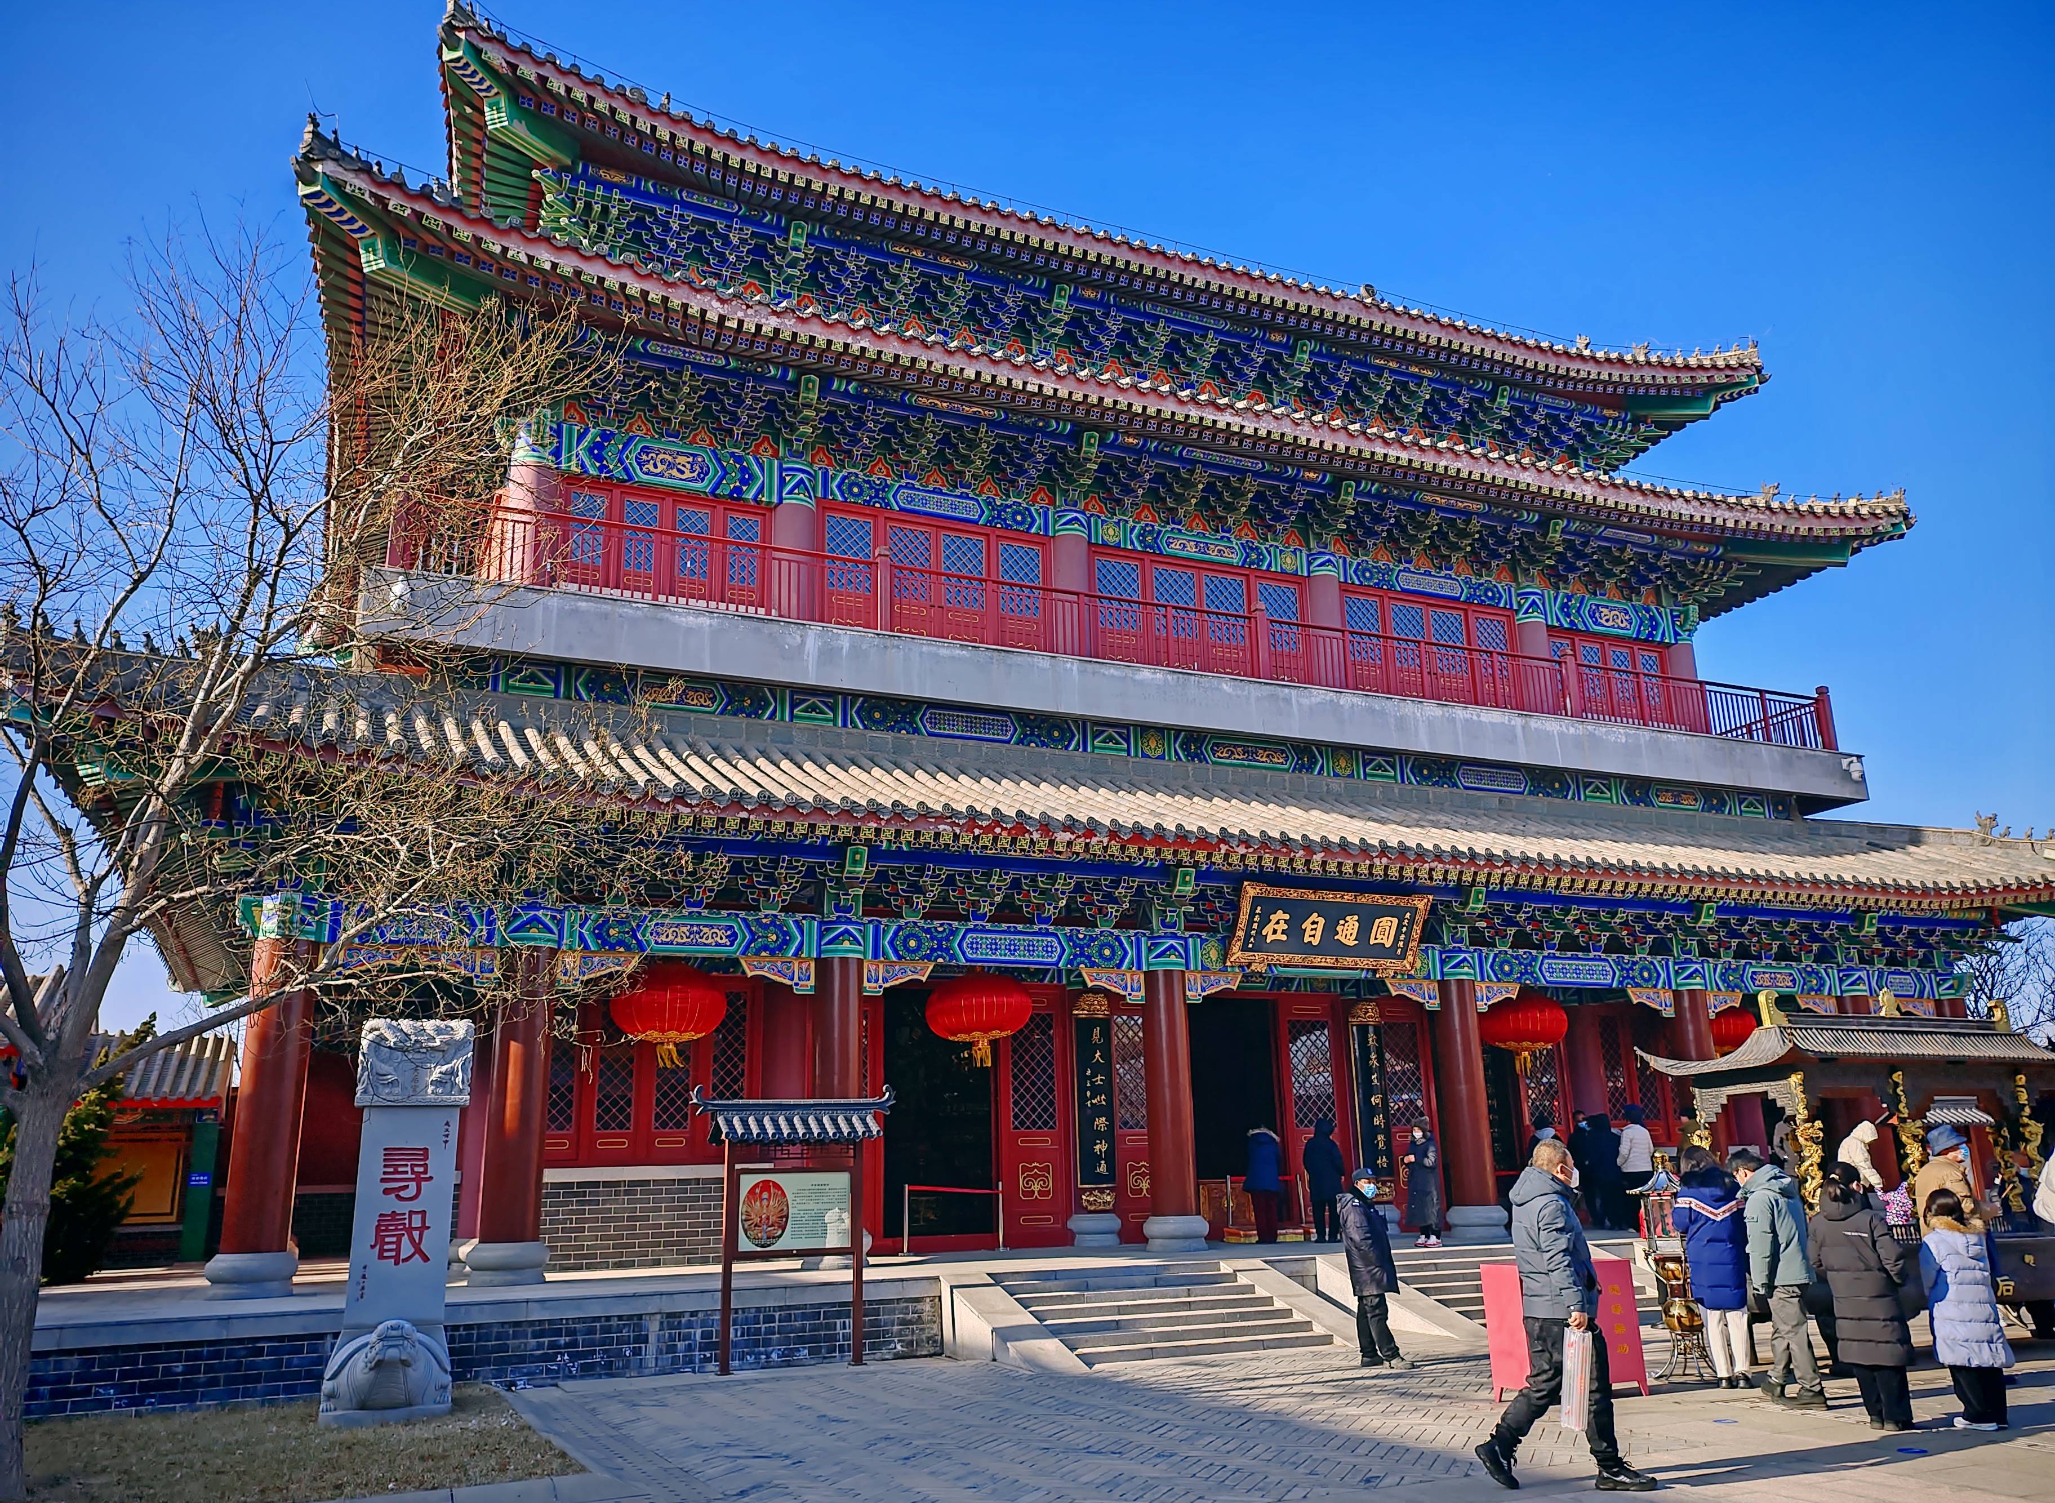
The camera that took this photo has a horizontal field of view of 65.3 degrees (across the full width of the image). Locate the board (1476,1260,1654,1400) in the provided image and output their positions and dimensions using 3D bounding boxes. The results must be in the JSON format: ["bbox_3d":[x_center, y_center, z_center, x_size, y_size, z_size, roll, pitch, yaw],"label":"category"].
[{"bbox_3d":[3.942,4.243,11.726,1.122,0.955,0.240,-1,-15,-4],"label":"board"}]

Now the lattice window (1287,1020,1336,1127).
[{"bbox_3d":[4.534,5.103,25.376,0.840,1.690,0.080,6,-17,-24],"label":"lattice window"}]

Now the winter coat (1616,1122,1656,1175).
[{"bbox_3d":[8.579,5.598,22.600,0.520,0.750,0.360,6,-17,-25],"label":"winter coat"}]

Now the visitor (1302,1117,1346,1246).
[{"bbox_3d":[4.244,6.155,23.055,0.580,1.714,0.380,1,-15,-8],"label":"visitor"}]

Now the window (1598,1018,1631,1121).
[{"bbox_3d":[10.575,5.712,28.872,0.454,1.794,0.080,5,-17,-24],"label":"window"}]

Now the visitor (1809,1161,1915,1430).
[{"bbox_3d":[5.365,3.460,10.276,0.520,1.620,0.360,-4,-16,9],"label":"visitor"}]

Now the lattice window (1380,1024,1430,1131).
[{"bbox_3d":[6.137,5.262,26.096,0.700,1.671,0.080,6,-17,-24],"label":"lattice window"}]

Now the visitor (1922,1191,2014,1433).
[{"bbox_3d":[5.910,3.497,10.150,0.480,1.452,0.360,1,-16,-11],"label":"visitor"}]

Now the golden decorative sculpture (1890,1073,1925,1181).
[{"bbox_3d":[8.271,3.658,15.064,0.220,1.305,0.220,5,-17,-24],"label":"golden decorative sculpture"}]

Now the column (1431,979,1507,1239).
[{"bbox_3d":[6.481,5.214,23.423,0.880,3.612,0.880,6,-17,-24],"label":"column"}]

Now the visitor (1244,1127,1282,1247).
[{"bbox_3d":[3.463,6.353,23.565,0.520,1.641,0.420,4,-16,-20],"label":"visitor"}]

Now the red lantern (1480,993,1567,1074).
[{"bbox_3d":[8.030,4.545,25.878,1.450,1.282,1.450,-2,-15,0],"label":"red lantern"}]

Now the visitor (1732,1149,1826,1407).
[{"bbox_3d":[5.415,3.769,11.625,0.500,1.735,0.460,8,-18,-32],"label":"visitor"}]

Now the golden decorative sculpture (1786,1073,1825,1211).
[{"bbox_3d":[6.314,3.190,13.027,0.210,1.154,0.230,6,-17,-24],"label":"golden decorative sculpture"}]

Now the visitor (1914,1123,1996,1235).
[{"bbox_3d":[6.788,3.617,11.566,0.450,1.800,0.550,12,-20,-40],"label":"visitor"}]

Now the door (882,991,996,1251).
[{"bbox_3d":[-1.248,5.183,22.573,1.670,3.560,0.200,6,-17,-24],"label":"door"}]

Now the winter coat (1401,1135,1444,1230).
[{"bbox_3d":[5.146,5.658,21.135,0.450,1.207,0.480,8,-18,-32],"label":"winter coat"}]

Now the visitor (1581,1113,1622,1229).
[{"bbox_3d":[8.633,6.346,24.267,0.500,1.715,0.360,-5,-16,10],"label":"visitor"}]

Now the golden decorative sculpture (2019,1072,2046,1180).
[{"bbox_3d":[8.884,3.393,14.184,0.200,1.099,0.200,6,-17,-24],"label":"golden decorative sculpture"}]

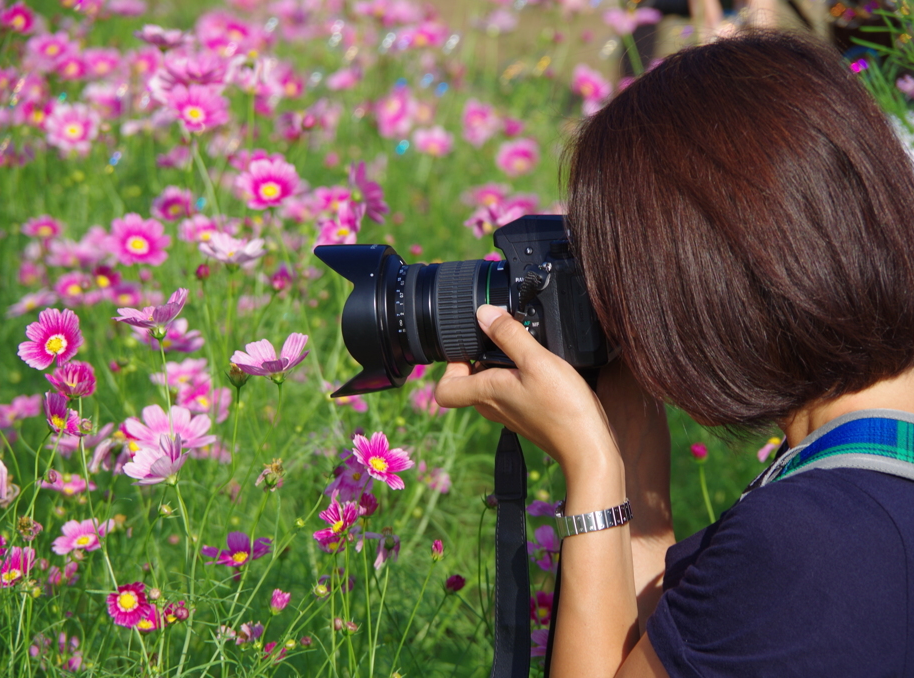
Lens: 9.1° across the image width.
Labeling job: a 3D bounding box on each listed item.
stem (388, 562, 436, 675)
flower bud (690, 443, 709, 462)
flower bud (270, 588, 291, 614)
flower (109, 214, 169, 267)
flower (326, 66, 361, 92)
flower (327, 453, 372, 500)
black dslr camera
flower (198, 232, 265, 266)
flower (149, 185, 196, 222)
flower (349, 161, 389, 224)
[{"bbox_3d":[-0.032,0.197,4.050,0.004,0.086,0.004,23,7,0],"label":"stem"},{"bbox_3d":[0.182,0.085,4.300,0.013,0.015,0.013,0,6,0],"label":"flower bud"},{"bbox_3d":[-0.123,0.182,4.000,0.014,0.018,0.014,12,9,0],"label":"flower bud"},{"bbox_3d":[-0.257,-0.081,4.650,0.050,0.047,0.018,0,-22,-3],"label":"flower"},{"bbox_3d":[-0.129,-0.295,6.500,0.040,0.018,0.036,1,50,9],"label":"flower"},{"bbox_3d":[-0.078,0.100,4.150,0.036,0.037,0.016,1,6,9],"label":"flower"},{"bbox_3d":[0.011,-0.024,3.780,0.202,0.107,0.130,-6,5,10],"label":"black dslr camera"},{"bbox_3d":[-0.196,-0.079,5.000,0.055,0.019,0.053,0,10,0],"label":"flower"},{"bbox_3d":[-0.212,-0.101,4.280,0.036,0.034,0.017,-2,-25,-8],"label":"flower"},{"bbox_3d":[-0.064,-0.108,4.220,0.017,0.047,0.044,-7,13,-34],"label":"flower"}]

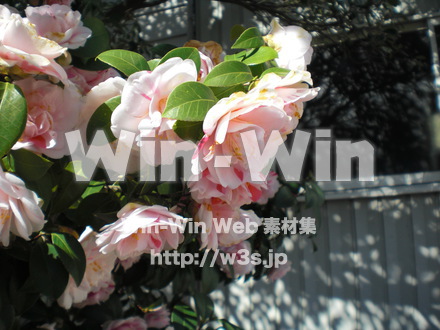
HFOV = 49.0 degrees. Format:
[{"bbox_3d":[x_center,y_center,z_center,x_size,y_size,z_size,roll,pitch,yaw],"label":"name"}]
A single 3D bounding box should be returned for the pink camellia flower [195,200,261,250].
[{"bbox_3d":[0.009,0.071,0.580,0.080,0.055,0.075,-5,-55,25],"label":"pink camellia flower"}]

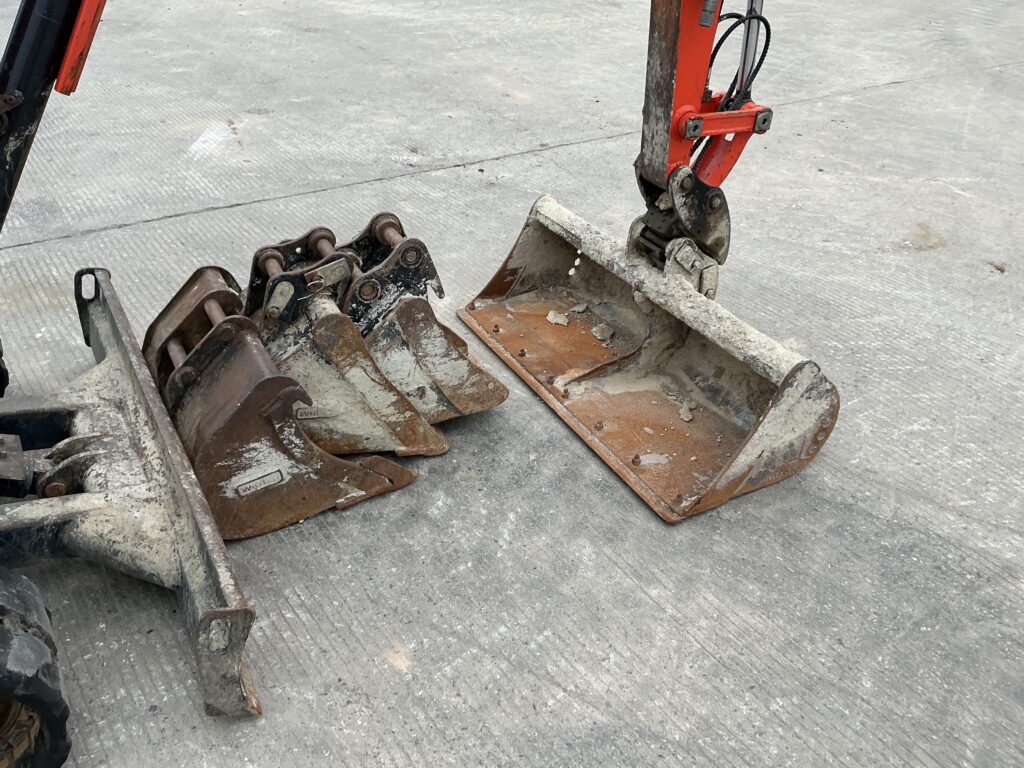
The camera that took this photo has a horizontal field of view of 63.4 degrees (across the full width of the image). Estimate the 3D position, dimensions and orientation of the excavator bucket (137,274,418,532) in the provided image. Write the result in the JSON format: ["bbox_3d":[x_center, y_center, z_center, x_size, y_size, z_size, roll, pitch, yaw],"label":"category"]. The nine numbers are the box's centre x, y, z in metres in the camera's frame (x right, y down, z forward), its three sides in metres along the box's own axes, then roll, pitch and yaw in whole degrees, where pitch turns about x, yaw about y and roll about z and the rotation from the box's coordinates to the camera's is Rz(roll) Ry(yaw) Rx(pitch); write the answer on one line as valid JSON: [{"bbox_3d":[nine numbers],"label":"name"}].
[{"bbox_3d":[-0.642,-0.012,2.217,0.595,0.525,0.565,-15,38,-27],"label":"excavator bucket"}]

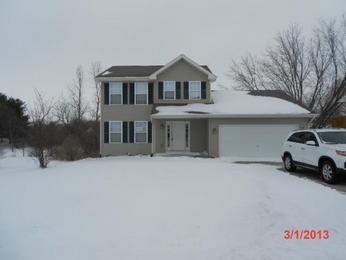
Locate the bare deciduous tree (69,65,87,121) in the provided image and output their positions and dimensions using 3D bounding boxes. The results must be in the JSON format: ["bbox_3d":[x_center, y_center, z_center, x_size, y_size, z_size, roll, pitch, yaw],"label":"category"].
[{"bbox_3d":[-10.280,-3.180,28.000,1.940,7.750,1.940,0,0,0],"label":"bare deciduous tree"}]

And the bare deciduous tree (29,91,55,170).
[{"bbox_3d":[-6.570,-0.070,13.000,1.300,4.000,1.300,0,0,0],"label":"bare deciduous tree"}]

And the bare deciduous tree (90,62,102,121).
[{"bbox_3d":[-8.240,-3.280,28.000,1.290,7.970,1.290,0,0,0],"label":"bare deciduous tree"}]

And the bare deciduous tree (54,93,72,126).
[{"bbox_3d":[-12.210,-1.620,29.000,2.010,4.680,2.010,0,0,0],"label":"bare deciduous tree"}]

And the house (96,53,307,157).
[{"bbox_3d":[1.870,-1.750,20.900,13.800,7.000,9.400,0,0,0],"label":"house"}]

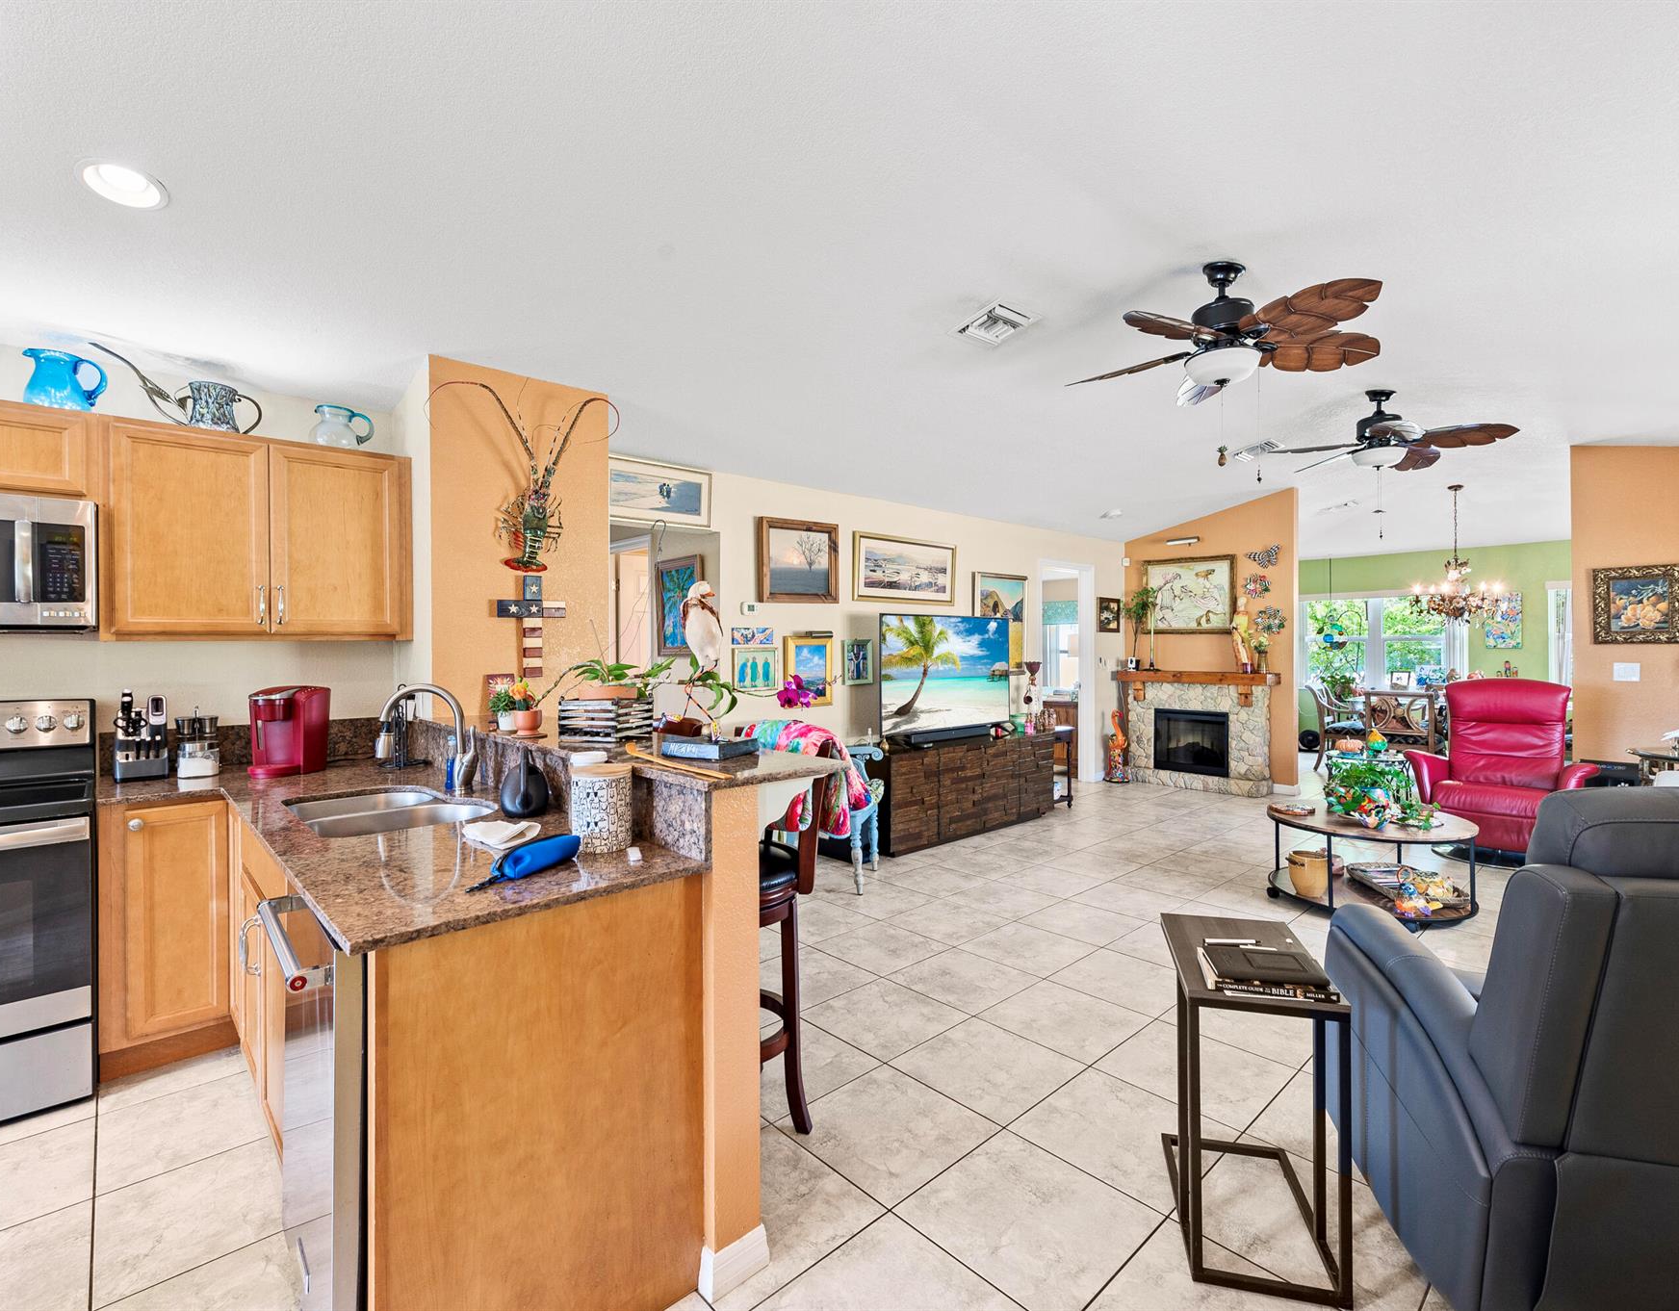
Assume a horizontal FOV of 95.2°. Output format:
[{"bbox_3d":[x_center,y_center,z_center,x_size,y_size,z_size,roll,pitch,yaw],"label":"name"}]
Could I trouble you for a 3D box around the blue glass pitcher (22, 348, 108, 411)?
[{"bbox_3d":[-2.613,-0.908,2.591,0.205,0.210,0.165,-1,0,-43],"label":"blue glass pitcher"}]

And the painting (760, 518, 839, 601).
[{"bbox_3d":[-0.260,-0.613,5.079,0.643,0.540,0.060,-1,0,-42],"label":"painting"}]

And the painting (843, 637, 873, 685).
[{"bbox_3d":[0.154,0.057,5.457,0.295,0.330,0.030,-1,0,-43],"label":"painting"}]

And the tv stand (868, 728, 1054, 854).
[{"bbox_3d":[0.906,0.973,5.832,1.970,0.665,0.470,-1,0,-43],"label":"tv stand"}]

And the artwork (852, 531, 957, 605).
[{"bbox_3d":[0.514,-0.633,5.801,1.100,0.490,0.040,-1,0,-42],"label":"artwork"}]

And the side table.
[{"bbox_3d":[0.956,1.016,1.815,0.295,0.624,0.471,0,0,15],"label":"side table"}]

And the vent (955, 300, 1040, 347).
[{"bbox_3d":[0.699,-1.464,3.378,0.290,0.040,0.290,-1,-10,-43],"label":"vent"}]

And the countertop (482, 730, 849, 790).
[{"bbox_3d":[-0.824,0.277,2.467,0.400,0.035,2.090,-1,0,-43],"label":"countertop"}]

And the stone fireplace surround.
[{"bbox_3d":[3.465,0.723,7.514,0.430,1.110,1.440,-1,0,-43],"label":"stone fireplace surround"}]

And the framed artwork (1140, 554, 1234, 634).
[{"bbox_3d":[3.506,-0.595,7.740,0.050,0.755,0.930,-1,0,-43],"label":"framed artwork"}]

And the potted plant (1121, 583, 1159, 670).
[{"bbox_3d":[3.009,-0.282,7.711,0.310,0.885,0.310,-1,0,-43],"label":"potted plant"}]

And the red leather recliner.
[{"bbox_3d":[4.083,0.737,4.784,0.860,1.120,0.880,-1,0,-38],"label":"red leather recliner"}]

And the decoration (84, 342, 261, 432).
[{"bbox_3d":[-2.428,-0.949,2.825,0.480,0.275,0.160,-1,0,-43],"label":"decoration"}]

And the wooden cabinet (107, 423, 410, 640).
[{"bbox_3d":[-2.218,-0.433,2.977,0.920,0.757,0.340,-1,0,-43],"label":"wooden cabinet"}]

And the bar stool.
[{"bbox_3d":[-0.329,0.765,2.172,0.490,1.090,0.460,-1,0,-42],"label":"bar stool"}]

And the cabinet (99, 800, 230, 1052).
[{"bbox_3d":[-2.347,0.851,2.663,0.310,0.770,0.600,-1,0,-43],"label":"cabinet"}]

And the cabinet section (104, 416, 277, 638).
[{"bbox_3d":[-2.364,-0.422,2.803,0.437,0.710,0.320,-1,1,-42],"label":"cabinet section"}]

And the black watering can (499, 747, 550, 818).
[{"bbox_3d":[-0.851,0.338,2.068,0.120,0.188,0.185,0,0,-22],"label":"black watering can"}]

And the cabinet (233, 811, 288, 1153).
[{"bbox_3d":[-1.353,0.842,2.279,0.610,0.800,1.040,-1,0,-42],"label":"cabinet"}]

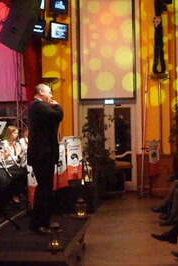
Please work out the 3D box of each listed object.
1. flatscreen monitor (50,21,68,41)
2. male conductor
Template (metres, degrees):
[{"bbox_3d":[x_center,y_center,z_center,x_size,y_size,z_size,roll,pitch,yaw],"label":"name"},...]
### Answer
[{"bbox_3d":[-0.607,-1.991,9.830,0.410,0.340,0.070,-1,5,-38],"label":"flatscreen monitor"},{"bbox_3d":[-0.512,0.301,5.950,0.420,1.760,0.540,-1,-1,-12],"label":"male conductor"}]

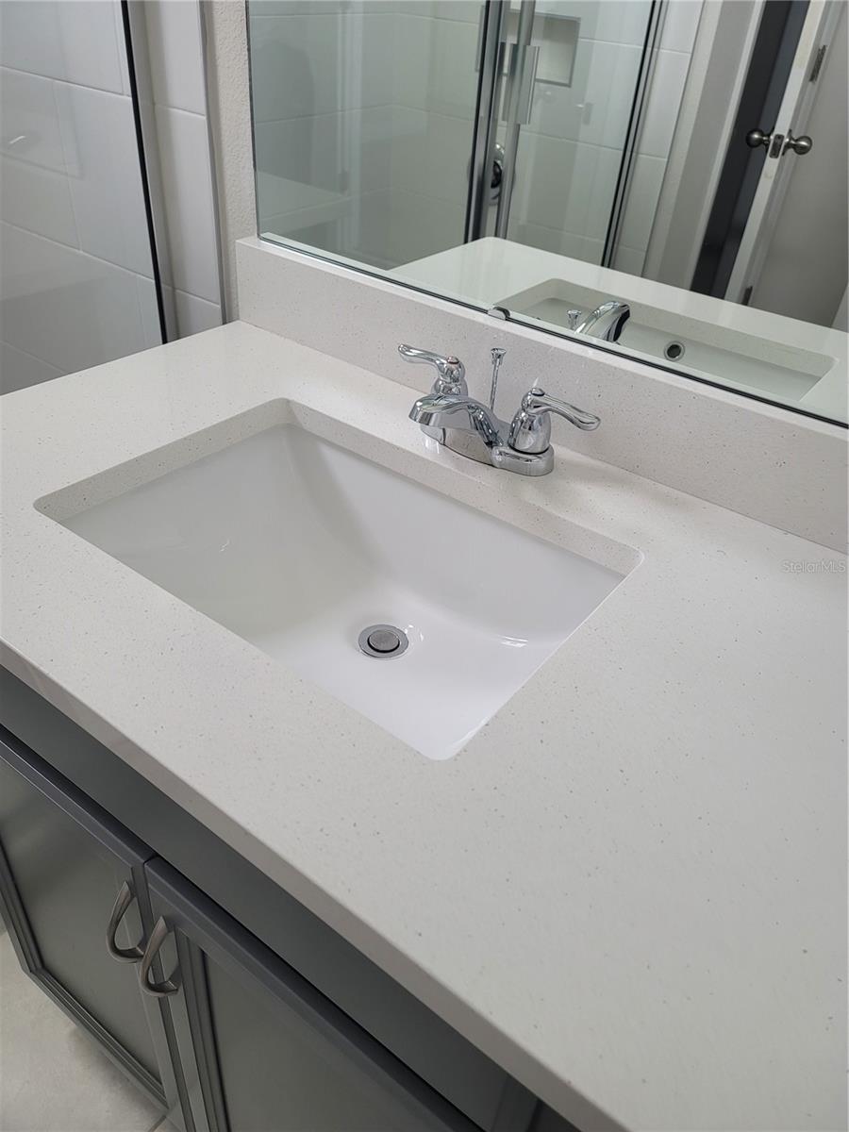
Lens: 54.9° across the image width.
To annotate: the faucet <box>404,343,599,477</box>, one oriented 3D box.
[{"bbox_3d":[0.039,-0.148,0.792,0.238,0.096,0.155,27,41,27],"label":"faucet"}]

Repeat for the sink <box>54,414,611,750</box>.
[{"bbox_3d":[-0.079,0.056,0.768,0.460,0.166,0.326,27,41,27],"label":"sink"}]

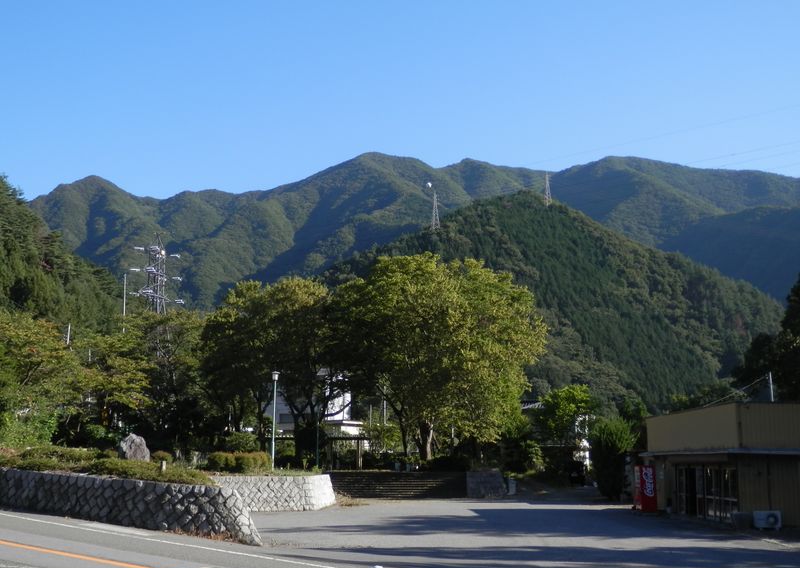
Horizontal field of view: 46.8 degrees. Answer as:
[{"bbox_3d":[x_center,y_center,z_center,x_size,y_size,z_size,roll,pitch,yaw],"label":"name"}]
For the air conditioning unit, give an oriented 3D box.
[{"bbox_3d":[11.450,7.378,28.800,0.800,0.570,0.290,0,-11,0],"label":"air conditioning unit"}]

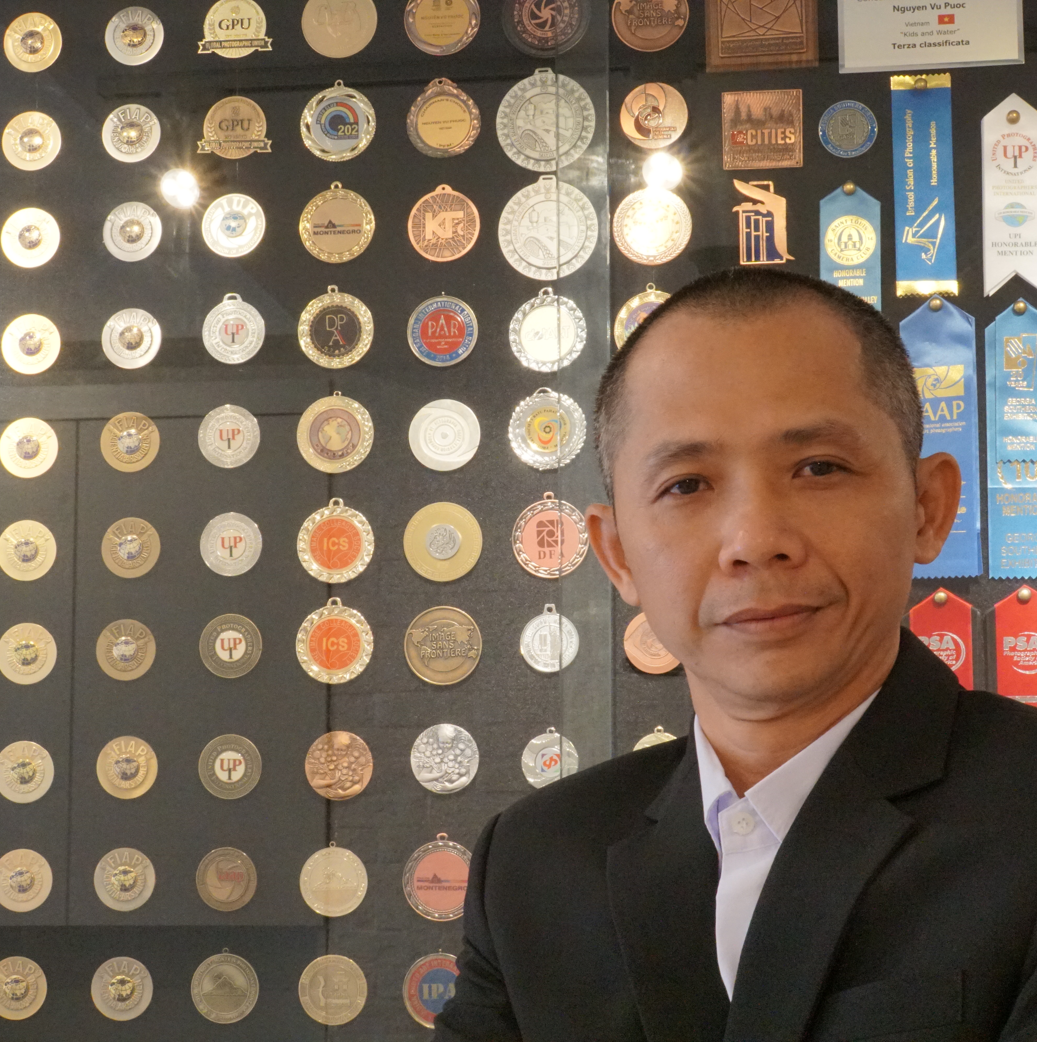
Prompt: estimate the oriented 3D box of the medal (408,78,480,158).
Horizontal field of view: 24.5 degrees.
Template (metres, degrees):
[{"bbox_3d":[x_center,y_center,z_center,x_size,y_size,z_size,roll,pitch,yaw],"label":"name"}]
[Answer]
[{"bbox_3d":[-0.060,-0.325,1.920,0.060,0.067,0.004,-1,-7,7],"label":"medal"}]

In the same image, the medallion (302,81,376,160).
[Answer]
[{"bbox_3d":[-0.148,-0.329,1.962,0.060,0.066,0.005,-1,-6,7],"label":"medallion"}]

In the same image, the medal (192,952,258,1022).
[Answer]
[{"bbox_3d":[-0.239,0.379,1.944,0.057,0.061,0.005,-1,-6,7],"label":"medal"}]

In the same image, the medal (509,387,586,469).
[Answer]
[{"bbox_3d":[0.024,-0.075,1.933,0.064,0.067,0.005,-1,-7,7],"label":"medal"}]

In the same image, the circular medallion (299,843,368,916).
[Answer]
[{"bbox_3d":[-0.144,0.280,1.860,0.054,0.058,0.004,-1,-7,7],"label":"circular medallion"}]

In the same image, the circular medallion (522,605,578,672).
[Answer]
[{"bbox_3d":[0.025,0.093,1.915,0.047,0.054,0.004,-1,-7,7],"label":"circular medallion"}]

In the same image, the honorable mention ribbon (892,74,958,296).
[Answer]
[{"bbox_3d":[0.338,-0.280,1.985,0.051,0.189,0.005,-1,-7,7],"label":"honorable mention ribbon"}]

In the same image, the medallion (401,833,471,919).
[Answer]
[{"bbox_3d":[-0.059,0.276,1.849,0.061,0.068,0.004,-1,-7,7],"label":"medallion"}]

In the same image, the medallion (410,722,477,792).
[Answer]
[{"bbox_3d":[-0.057,0.186,1.860,0.054,0.055,0.004,-1,-7,7],"label":"medallion"}]

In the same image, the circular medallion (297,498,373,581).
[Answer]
[{"bbox_3d":[-0.155,0.016,2.014,0.066,0.072,0.005,-1,-7,7],"label":"circular medallion"}]

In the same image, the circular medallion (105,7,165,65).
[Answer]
[{"bbox_3d":[-0.328,-0.414,2.042,0.052,0.052,0.005,-1,-6,7],"label":"circular medallion"}]

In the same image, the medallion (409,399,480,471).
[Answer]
[{"bbox_3d":[-0.063,-0.073,2.013,0.060,0.061,0.005,-1,-7,7],"label":"medallion"}]

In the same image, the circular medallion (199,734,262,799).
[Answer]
[{"bbox_3d":[-0.227,0.194,1.881,0.051,0.051,0.004,-1,-7,7],"label":"circular medallion"}]

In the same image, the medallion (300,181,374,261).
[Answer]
[{"bbox_3d":[-0.146,-0.240,1.921,0.062,0.067,0.004,-1,-7,7],"label":"medallion"}]

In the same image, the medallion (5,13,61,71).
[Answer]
[{"bbox_3d":[-0.412,-0.406,2.022,0.051,0.051,0.006,-1,-7,7],"label":"medallion"}]

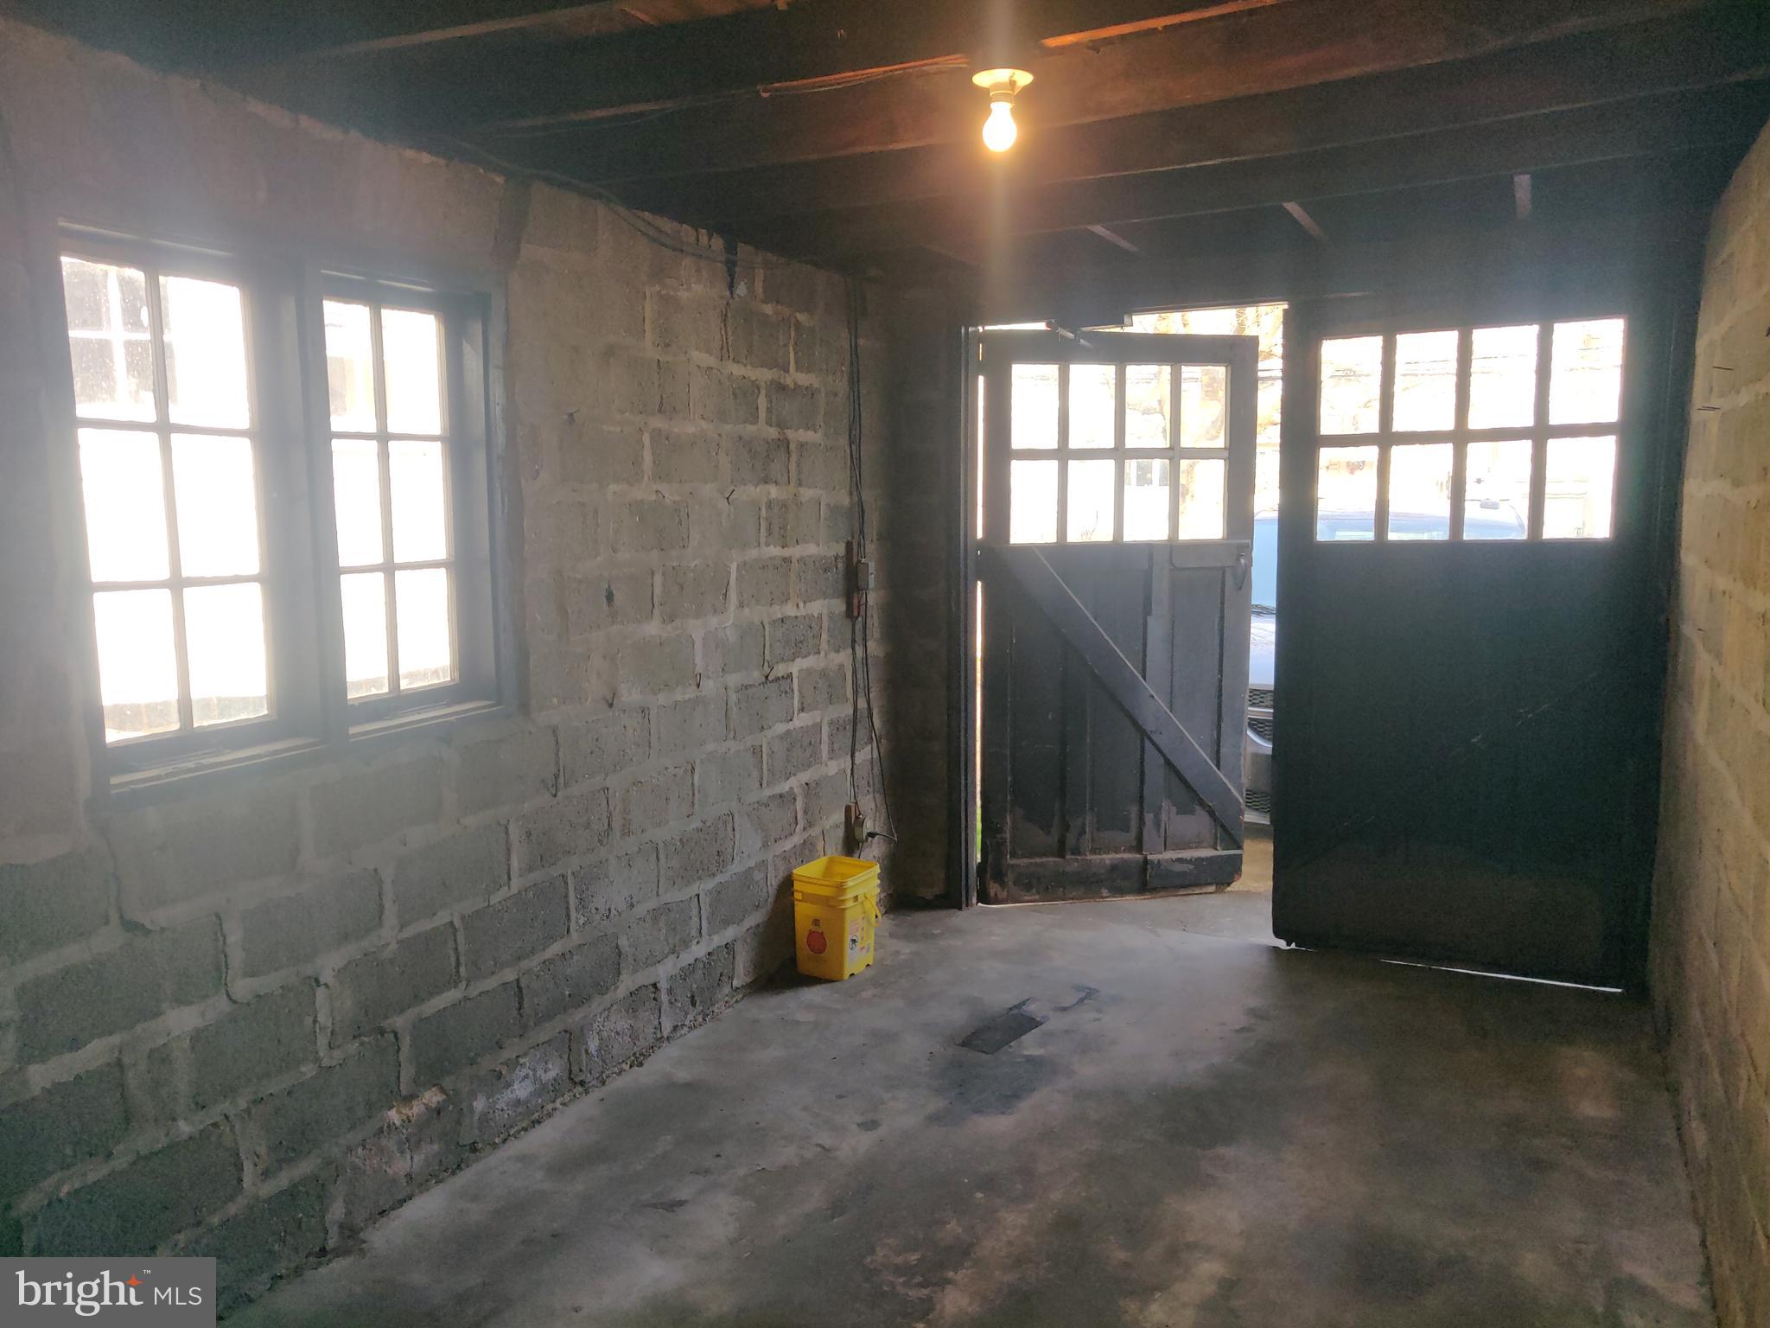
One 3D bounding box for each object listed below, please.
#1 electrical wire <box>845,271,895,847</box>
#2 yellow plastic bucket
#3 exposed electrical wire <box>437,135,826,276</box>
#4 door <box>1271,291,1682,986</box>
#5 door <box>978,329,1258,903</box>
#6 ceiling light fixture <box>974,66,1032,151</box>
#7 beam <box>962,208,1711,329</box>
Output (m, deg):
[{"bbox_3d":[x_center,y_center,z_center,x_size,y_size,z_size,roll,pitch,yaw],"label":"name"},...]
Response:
[{"bbox_3d":[-0.061,-0.338,4.872,0.120,2.200,0.160,3,8,27],"label":"electrical wire"},{"bbox_3d":[-0.168,0.895,4.483,0.225,0.355,0.250,3,8,31],"label":"yellow plastic bucket"},{"bbox_3d":[-0.618,-1.277,3.728,0.080,0.130,1.800,3,8,27],"label":"exposed electrical wire"},{"bbox_3d":[1.905,-0.077,4.276,1.125,2.250,0.050,3,8,27],"label":"door"},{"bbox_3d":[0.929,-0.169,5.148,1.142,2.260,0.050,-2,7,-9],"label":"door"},{"bbox_3d":[0.224,-1.047,2.428,0.115,0.142,0.115,-1,7,0],"label":"ceiling light fixture"},{"bbox_3d":[1.354,-1.316,4.311,2.400,0.180,0.120,3,8,27],"label":"beam"}]

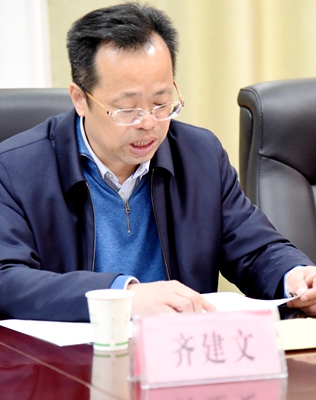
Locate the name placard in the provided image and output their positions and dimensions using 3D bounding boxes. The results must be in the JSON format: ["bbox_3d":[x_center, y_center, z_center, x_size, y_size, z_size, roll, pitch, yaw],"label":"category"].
[{"bbox_3d":[0.069,0.201,2.549,0.213,0.094,0.060,-3,7,-19],"label":"name placard"}]

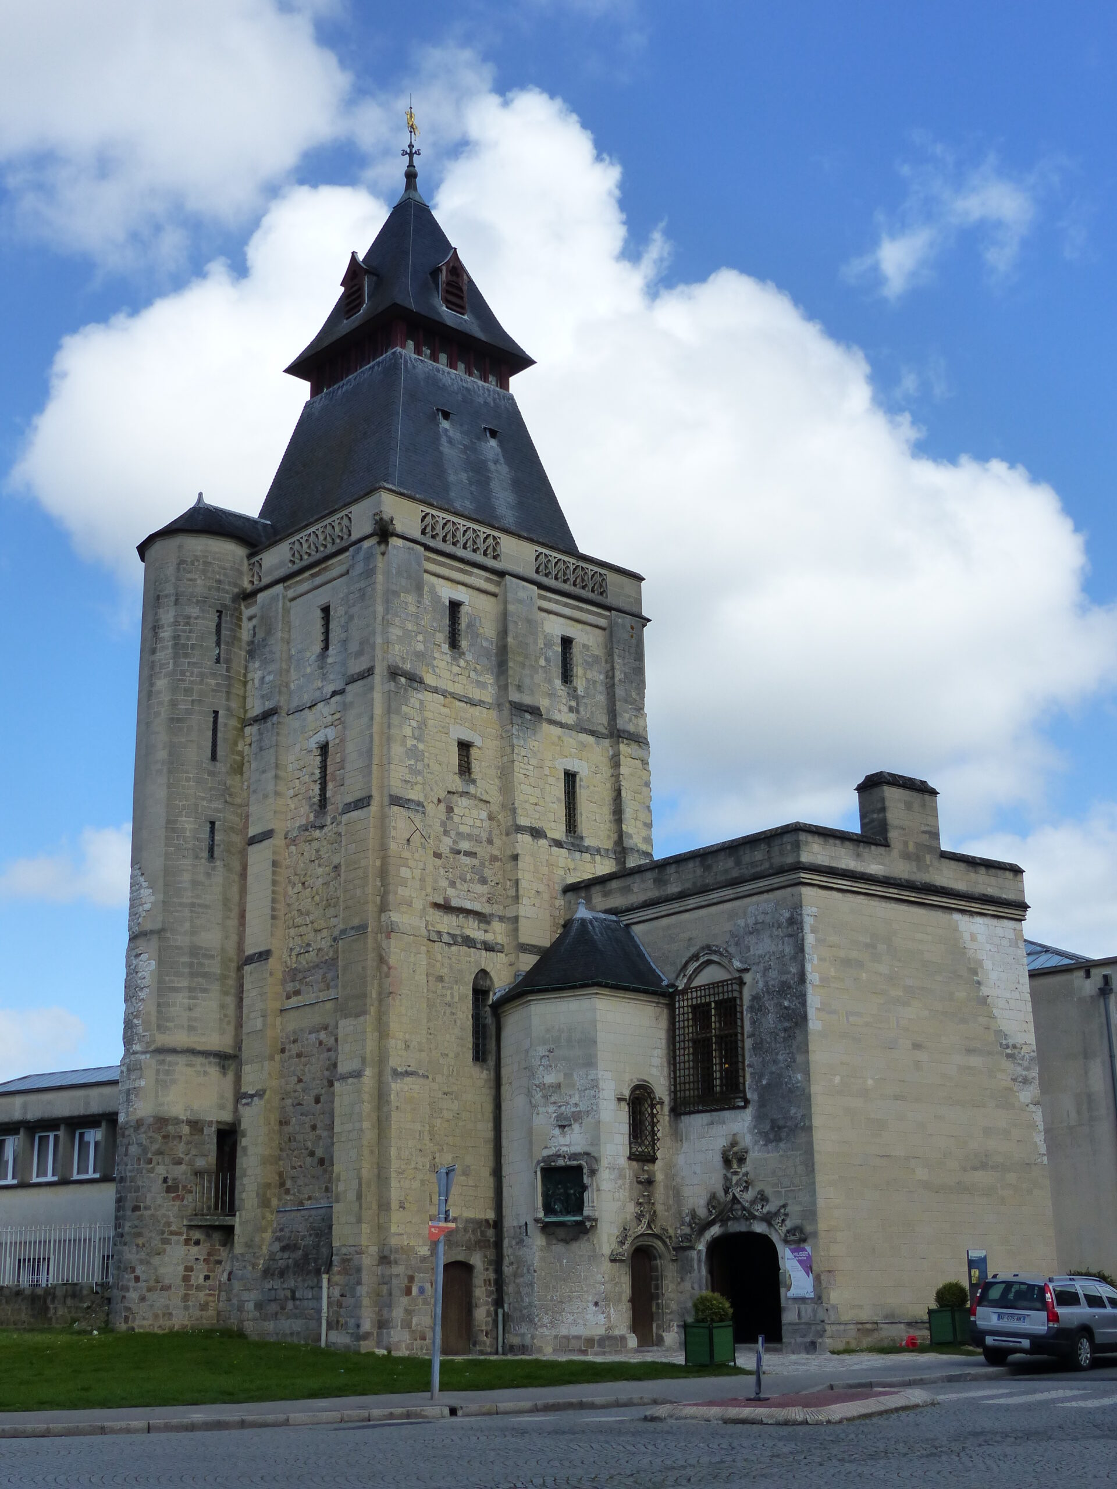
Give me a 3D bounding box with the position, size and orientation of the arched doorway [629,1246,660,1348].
[{"bbox_3d":[2.025,13.259,45.488,0.780,2.347,0.300,13,-22,-38],"label":"arched doorway"}]

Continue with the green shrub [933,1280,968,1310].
[{"bbox_3d":[8.389,11.787,40.500,0.730,0.660,0.730,-1,-17,0],"label":"green shrub"}]

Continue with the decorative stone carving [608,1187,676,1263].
[{"bbox_3d":[1.955,10.814,42.691,2.076,1.637,0.270,14,-21,-40],"label":"decorative stone carving"}]

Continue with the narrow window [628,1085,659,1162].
[{"bbox_3d":[1.978,8.678,43.412,0.828,1.737,0.270,14,-21,-40],"label":"narrow window"}]

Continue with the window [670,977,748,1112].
[{"bbox_3d":[3.697,7.401,46.570,0.350,3.169,2.185,13,-22,-38],"label":"window"}]

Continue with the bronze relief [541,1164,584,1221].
[{"bbox_3d":[0.065,9.790,41.243,1.050,1.130,0.180,-10,-19,31],"label":"bronze relief"}]

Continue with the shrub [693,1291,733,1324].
[{"bbox_3d":[2.836,10.348,34.681,0.739,0.603,0.739,-1,-16,0],"label":"shrub"}]

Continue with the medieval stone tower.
[{"bbox_3d":[-5.291,-1.912,55.576,12.500,37.800,10.200,15,-23,-41],"label":"medieval stone tower"}]

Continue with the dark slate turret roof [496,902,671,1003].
[{"bbox_3d":[0.258,4.778,44.142,3.150,2.450,3.950,12,-20,-37],"label":"dark slate turret roof"}]

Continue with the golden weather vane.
[{"bbox_3d":[-4.531,-18.752,58.254,0.580,2.794,0.420,11,-20,-35],"label":"golden weather vane"}]

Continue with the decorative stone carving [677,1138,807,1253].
[{"bbox_3d":[4.242,10.669,44.871,0.400,2.380,3.995,13,-22,-38],"label":"decorative stone carving"}]

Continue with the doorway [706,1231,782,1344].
[{"bbox_3d":[4.140,11.898,41.487,0.400,2.369,2.250,12,-20,-37],"label":"doorway"}]

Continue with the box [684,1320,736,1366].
[{"bbox_3d":[2.752,10.912,34.517,0.670,0.780,0.670,14,-22,-41],"label":"box"}]

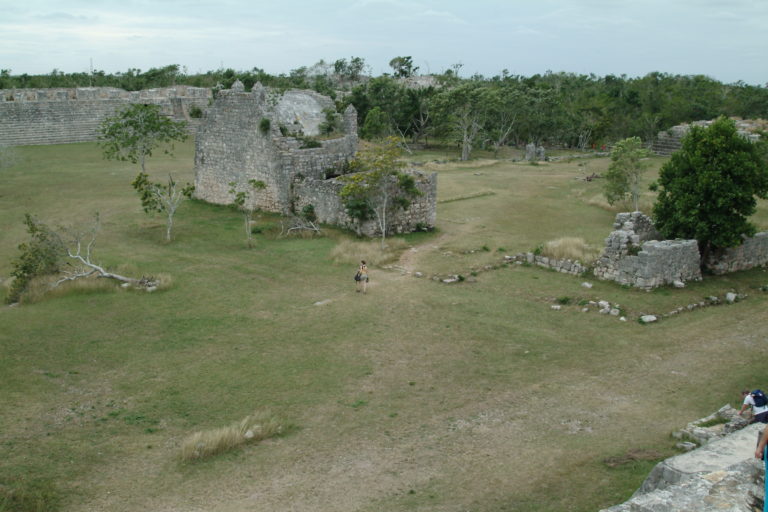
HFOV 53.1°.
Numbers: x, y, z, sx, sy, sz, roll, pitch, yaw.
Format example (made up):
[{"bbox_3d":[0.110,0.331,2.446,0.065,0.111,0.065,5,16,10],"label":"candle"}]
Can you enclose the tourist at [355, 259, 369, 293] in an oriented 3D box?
[{"bbox_3d":[-1.096,0.999,37.313,0.600,1.660,0.450,2,13,8],"label":"tourist"}]

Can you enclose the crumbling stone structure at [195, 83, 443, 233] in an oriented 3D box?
[{"bbox_3d":[-5.438,-8.475,59.888,8.000,9.800,22.500,-12,18,-43],"label":"crumbling stone structure"}]

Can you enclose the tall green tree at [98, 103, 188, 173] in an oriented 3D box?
[{"bbox_3d":[-23.961,-11.340,76.514,8.610,7.670,8.610,-4,14,-17],"label":"tall green tree"}]

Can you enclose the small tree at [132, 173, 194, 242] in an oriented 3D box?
[{"bbox_3d":[-14.006,-3.093,48.780,3.780,4.310,3.780,-4,14,-16],"label":"small tree"}]

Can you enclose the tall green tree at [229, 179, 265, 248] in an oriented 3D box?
[{"bbox_3d":[-8.306,-2.550,46.733,2.220,4.230,2.220,-2,13,-10],"label":"tall green tree"}]

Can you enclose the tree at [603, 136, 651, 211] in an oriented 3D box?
[{"bbox_3d":[18.649,-6.181,59.061,3.540,5.900,3.540,4,14,17],"label":"tree"}]

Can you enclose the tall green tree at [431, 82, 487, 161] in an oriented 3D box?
[{"bbox_3d":[9.310,-16.759,95.980,6.720,9.620,6.720,1,13,5],"label":"tall green tree"}]

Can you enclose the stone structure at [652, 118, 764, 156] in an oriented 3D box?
[{"bbox_3d":[46.067,-16.689,106.454,15.000,5.000,14.000,13,18,43],"label":"stone structure"}]

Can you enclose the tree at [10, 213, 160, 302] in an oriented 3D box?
[{"bbox_3d":[-14.401,0.152,37.327,6.900,3.200,4.200,-3,14,-14],"label":"tree"}]

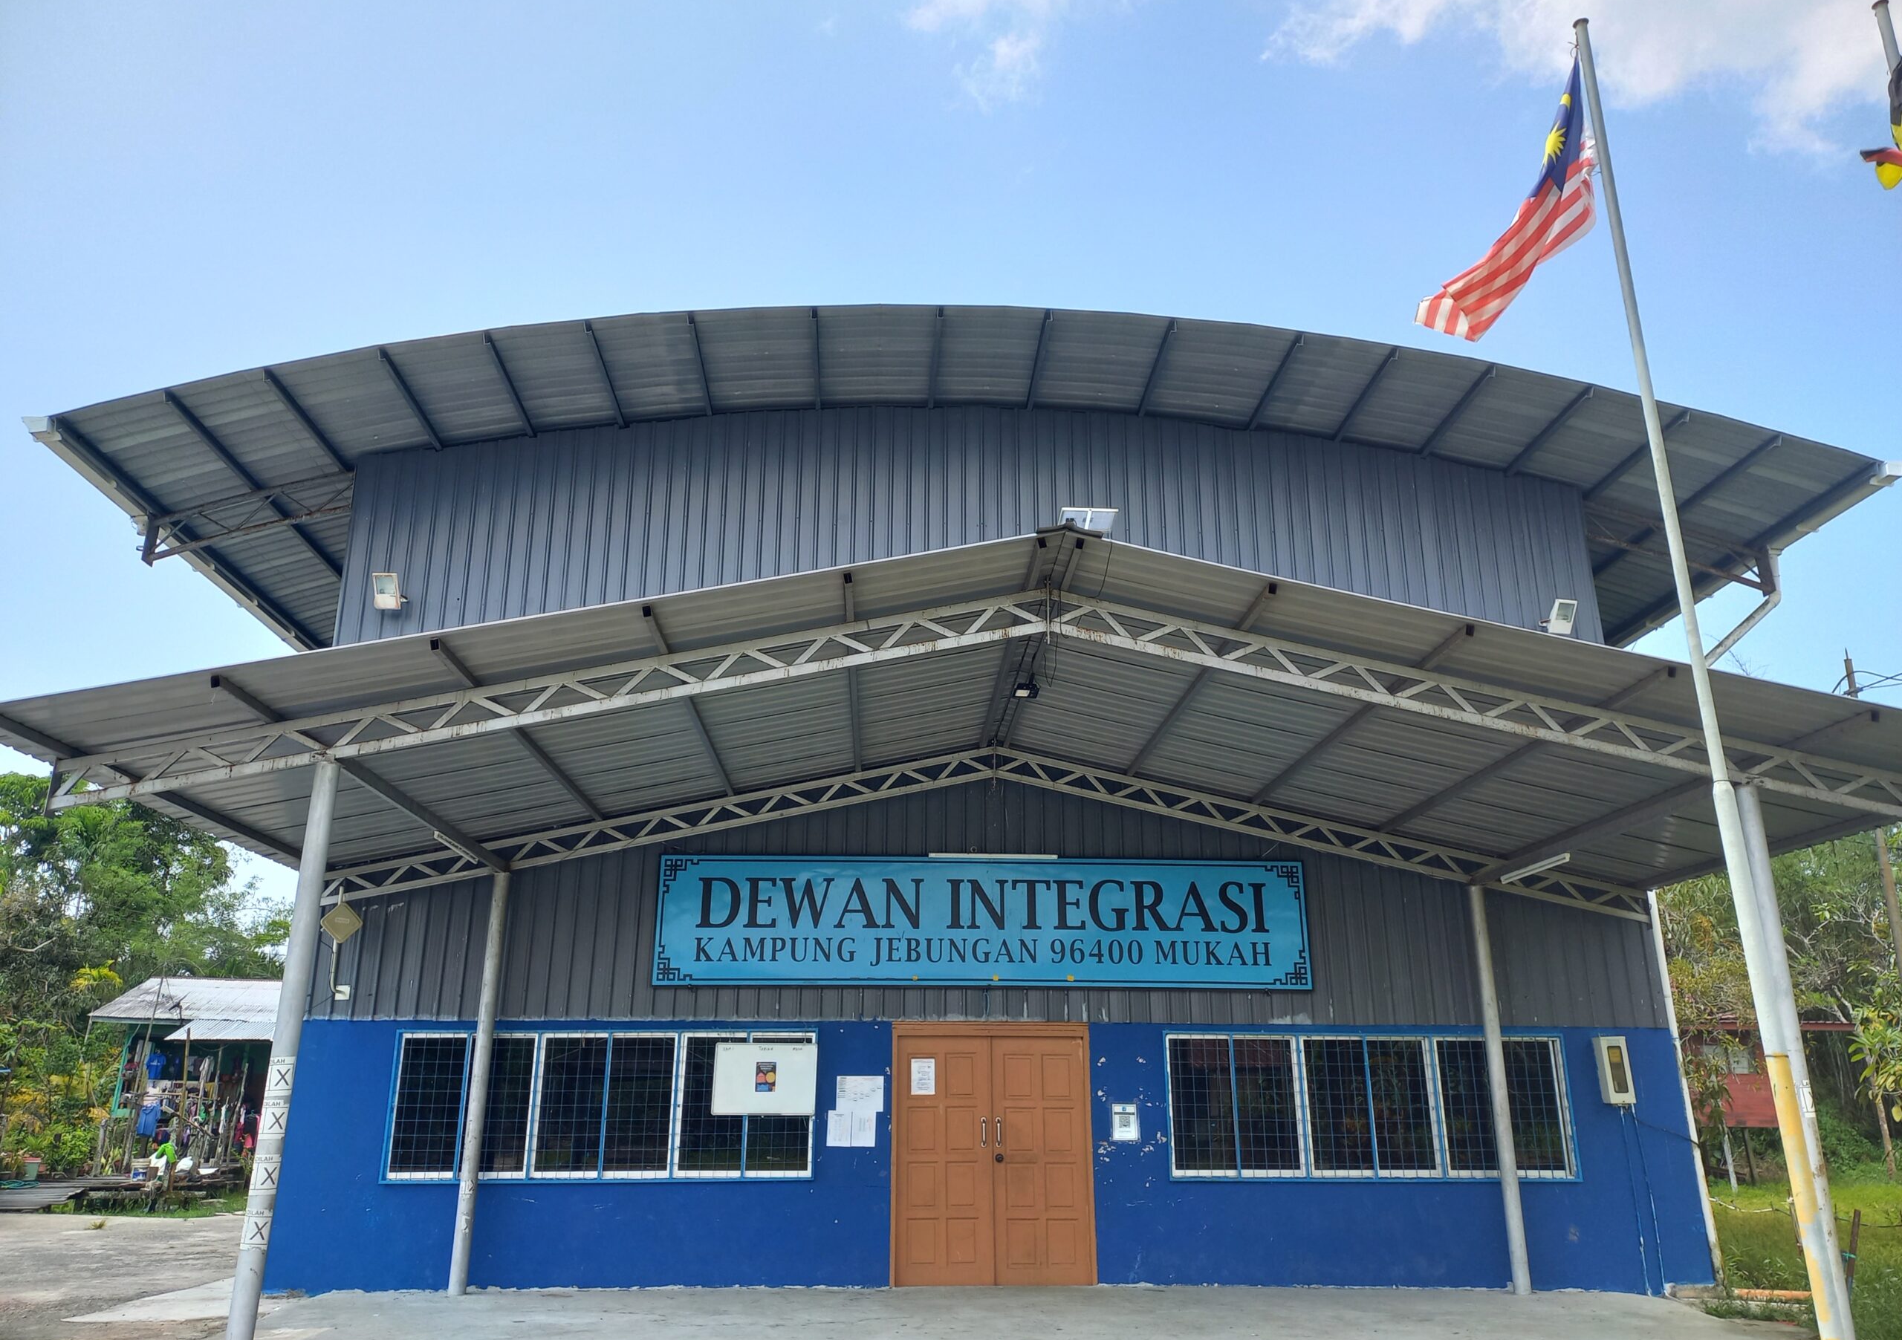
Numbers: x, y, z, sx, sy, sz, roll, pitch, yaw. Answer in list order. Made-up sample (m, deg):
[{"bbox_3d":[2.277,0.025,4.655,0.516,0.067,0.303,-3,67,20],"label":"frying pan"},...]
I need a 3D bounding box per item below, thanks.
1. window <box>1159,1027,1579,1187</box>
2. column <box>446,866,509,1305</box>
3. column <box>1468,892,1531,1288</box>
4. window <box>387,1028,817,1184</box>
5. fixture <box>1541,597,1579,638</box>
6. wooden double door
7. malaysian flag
[{"bbox_3d":[3.732,3.881,12.184,3.613,1.250,0.110,1,-18,-2],"label":"window"},{"bbox_3d":[-4.027,3.444,11.751,0.145,3.464,0.145,1,-18,-2],"label":"column"},{"bbox_3d":[4.801,3.591,12.024,0.145,3.408,0.145,1,-18,-2],"label":"column"},{"bbox_3d":[-3.021,3.792,11.967,3.684,1.278,0.110,1,-18,-2],"label":"window"},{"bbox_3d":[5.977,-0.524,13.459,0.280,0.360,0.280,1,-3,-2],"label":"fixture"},{"bbox_3d":[0.367,4.193,11.969,1.748,2.169,0.110,1,-18,-2],"label":"wooden double door"},{"bbox_3d":[3.560,-3.016,8.873,0.400,1.350,1.150,16,-24,-40],"label":"malaysian flag"}]

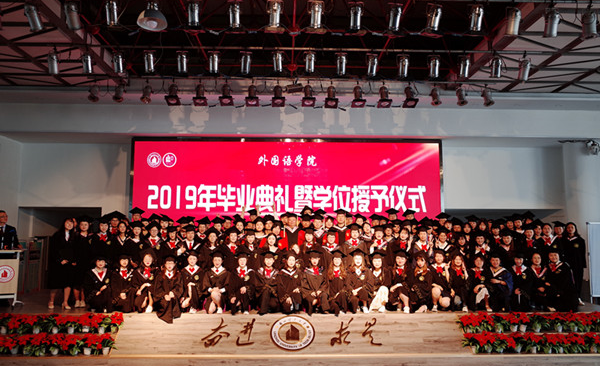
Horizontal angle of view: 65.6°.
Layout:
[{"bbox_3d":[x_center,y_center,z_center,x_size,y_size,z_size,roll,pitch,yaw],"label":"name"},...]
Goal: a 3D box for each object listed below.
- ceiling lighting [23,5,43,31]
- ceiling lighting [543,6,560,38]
[{"bbox_3d":[-3.500,-2.171,6.113,0.190,0.360,0.210,-2,-7,18],"label":"ceiling lighting"},{"bbox_3d":[4.533,-2.909,8.395,0.300,0.480,0.330,0,-6,-2],"label":"ceiling lighting"}]

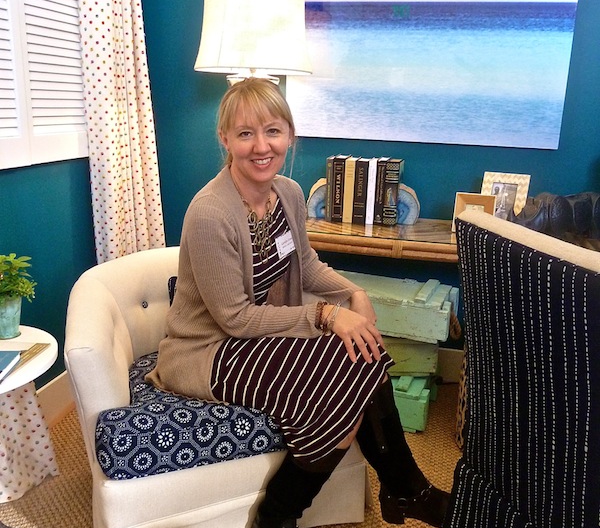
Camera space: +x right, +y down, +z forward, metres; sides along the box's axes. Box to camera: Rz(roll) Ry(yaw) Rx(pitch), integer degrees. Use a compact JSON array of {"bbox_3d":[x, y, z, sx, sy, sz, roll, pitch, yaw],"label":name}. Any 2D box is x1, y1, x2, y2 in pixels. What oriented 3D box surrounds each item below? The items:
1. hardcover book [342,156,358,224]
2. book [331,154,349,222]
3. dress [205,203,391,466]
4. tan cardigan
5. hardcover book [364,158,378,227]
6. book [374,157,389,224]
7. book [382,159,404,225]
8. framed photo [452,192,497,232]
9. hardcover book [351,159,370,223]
[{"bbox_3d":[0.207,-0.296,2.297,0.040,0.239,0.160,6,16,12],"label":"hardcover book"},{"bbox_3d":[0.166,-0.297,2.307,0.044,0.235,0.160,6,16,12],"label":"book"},{"bbox_3d":[-0.039,0.141,1.483,0.560,0.700,0.420,15,20,39],"label":"dress"},{"bbox_3d":[-0.099,0.043,1.489,0.480,0.590,0.460,-9,19,-35],"label":"tan cardigan"},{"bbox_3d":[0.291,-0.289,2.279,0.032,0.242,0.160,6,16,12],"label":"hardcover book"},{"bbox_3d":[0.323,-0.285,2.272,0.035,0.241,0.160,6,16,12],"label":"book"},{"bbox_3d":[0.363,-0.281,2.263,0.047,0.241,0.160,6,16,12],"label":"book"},{"bbox_3d":[0.648,-0.187,2.145,0.141,0.148,0.030,6,10,15],"label":"framed photo"},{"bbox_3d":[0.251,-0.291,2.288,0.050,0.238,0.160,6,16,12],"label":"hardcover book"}]

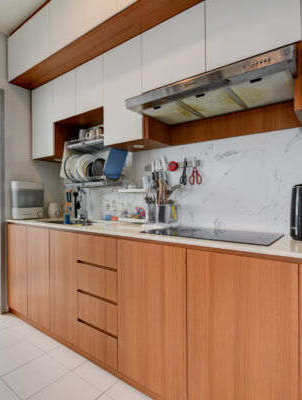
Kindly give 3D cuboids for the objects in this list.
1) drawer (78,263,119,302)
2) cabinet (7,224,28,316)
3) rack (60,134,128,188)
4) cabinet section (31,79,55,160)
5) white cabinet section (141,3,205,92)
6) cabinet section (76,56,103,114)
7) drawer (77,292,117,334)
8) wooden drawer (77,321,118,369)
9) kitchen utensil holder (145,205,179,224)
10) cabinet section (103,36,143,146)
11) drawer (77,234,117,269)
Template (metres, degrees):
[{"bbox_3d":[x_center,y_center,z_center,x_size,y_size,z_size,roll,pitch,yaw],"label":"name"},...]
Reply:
[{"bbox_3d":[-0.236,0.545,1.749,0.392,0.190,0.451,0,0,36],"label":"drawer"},{"bbox_3d":[-1.087,0.659,2.426,0.379,0.832,0.561,0,0,36],"label":"cabinet"},{"bbox_3d":[-0.565,-0.345,2.260,0.650,0.450,0.258,0,0,36],"label":"rack"},{"bbox_3d":[-0.958,-0.762,2.398,0.386,0.701,0.317,0,0,35],"label":"cabinet section"},{"bbox_3d":[0.214,-0.910,1.561,0.443,0.401,0.317,0,0,35],"label":"white cabinet section"},{"bbox_3d":[-0.405,-0.911,2.003,0.336,0.401,0.317,0,0,35],"label":"cabinet section"},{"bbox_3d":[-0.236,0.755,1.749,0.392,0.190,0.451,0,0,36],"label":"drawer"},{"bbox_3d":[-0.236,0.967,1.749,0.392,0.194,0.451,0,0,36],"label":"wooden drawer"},{"bbox_3d":[0.085,0.113,1.845,0.230,0.151,0.100,0,0,36],"label":"kitchen utensil holder"},{"bbox_3d":[-0.117,-0.761,1.798,0.371,0.701,0.317,0,0,35],"label":"cabinet section"},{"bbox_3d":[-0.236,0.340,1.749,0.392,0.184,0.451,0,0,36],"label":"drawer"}]

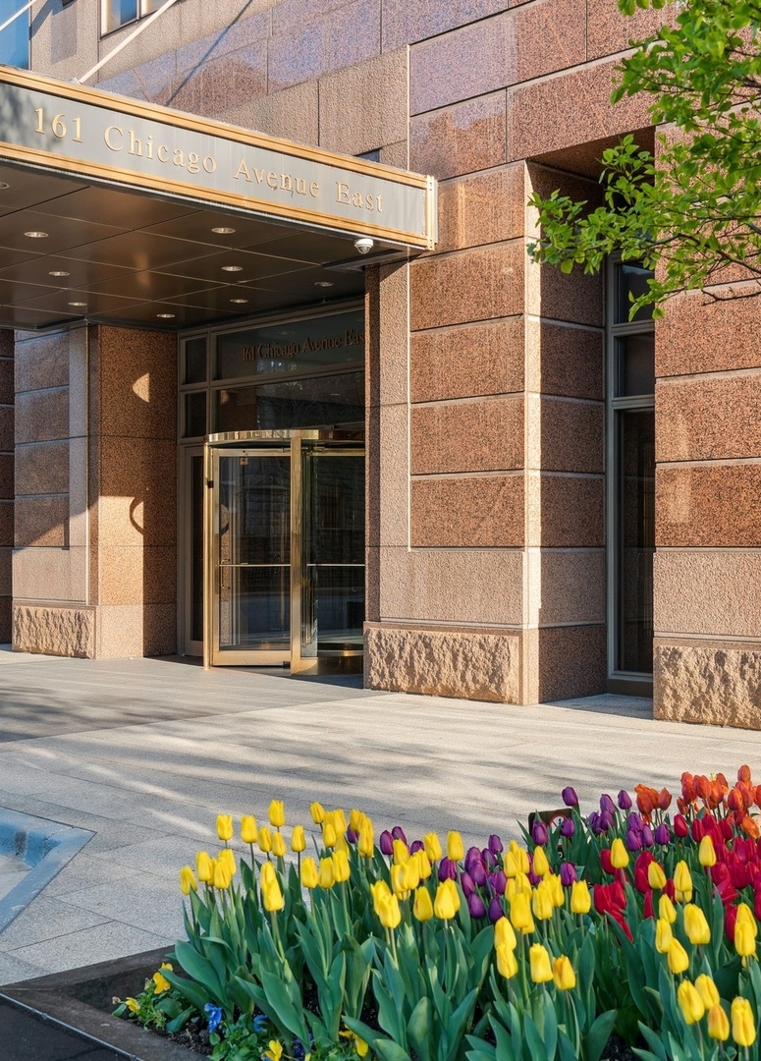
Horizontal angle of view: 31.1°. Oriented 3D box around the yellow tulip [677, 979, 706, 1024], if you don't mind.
[{"bbox_3d":[0.455,0.688,2.000,0.039,0.062,0.039,-9,-1,0],"label":"yellow tulip"}]

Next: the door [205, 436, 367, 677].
[{"bbox_3d":[-0.835,0.214,13.850,1.900,2.300,1.900,0,-1,0],"label":"door"}]

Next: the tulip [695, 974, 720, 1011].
[{"bbox_3d":[0.459,0.647,1.920,0.029,0.051,0.029,-8,-1,0],"label":"tulip"}]

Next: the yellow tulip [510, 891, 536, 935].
[{"bbox_3d":[0.230,0.623,2.240,0.035,0.058,0.035,0,-1,0],"label":"yellow tulip"}]

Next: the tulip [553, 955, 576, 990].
[{"bbox_3d":[0.293,0.704,2.180,0.037,0.058,0.037,-8,-1,0],"label":"tulip"}]

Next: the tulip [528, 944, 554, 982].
[{"bbox_3d":[0.253,0.683,2.160,0.041,0.062,0.041,-7,-1,0],"label":"tulip"}]

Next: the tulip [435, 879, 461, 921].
[{"bbox_3d":[0.109,0.593,2.200,0.039,0.064,0.039,2,-1,0],"label":"tulip"}]

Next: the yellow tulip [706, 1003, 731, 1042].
[{"bbox_3d":[0.493,0.718,2.000,0.035,0.057,0.035,-5,-1,0],"label":"yellow tulip"}]

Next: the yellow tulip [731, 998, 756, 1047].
[{"bbox_3d":[0.456,0.617,1.720,0.030,0.059,0.030,-6,-1,0],"label":"yellow tulip"}]

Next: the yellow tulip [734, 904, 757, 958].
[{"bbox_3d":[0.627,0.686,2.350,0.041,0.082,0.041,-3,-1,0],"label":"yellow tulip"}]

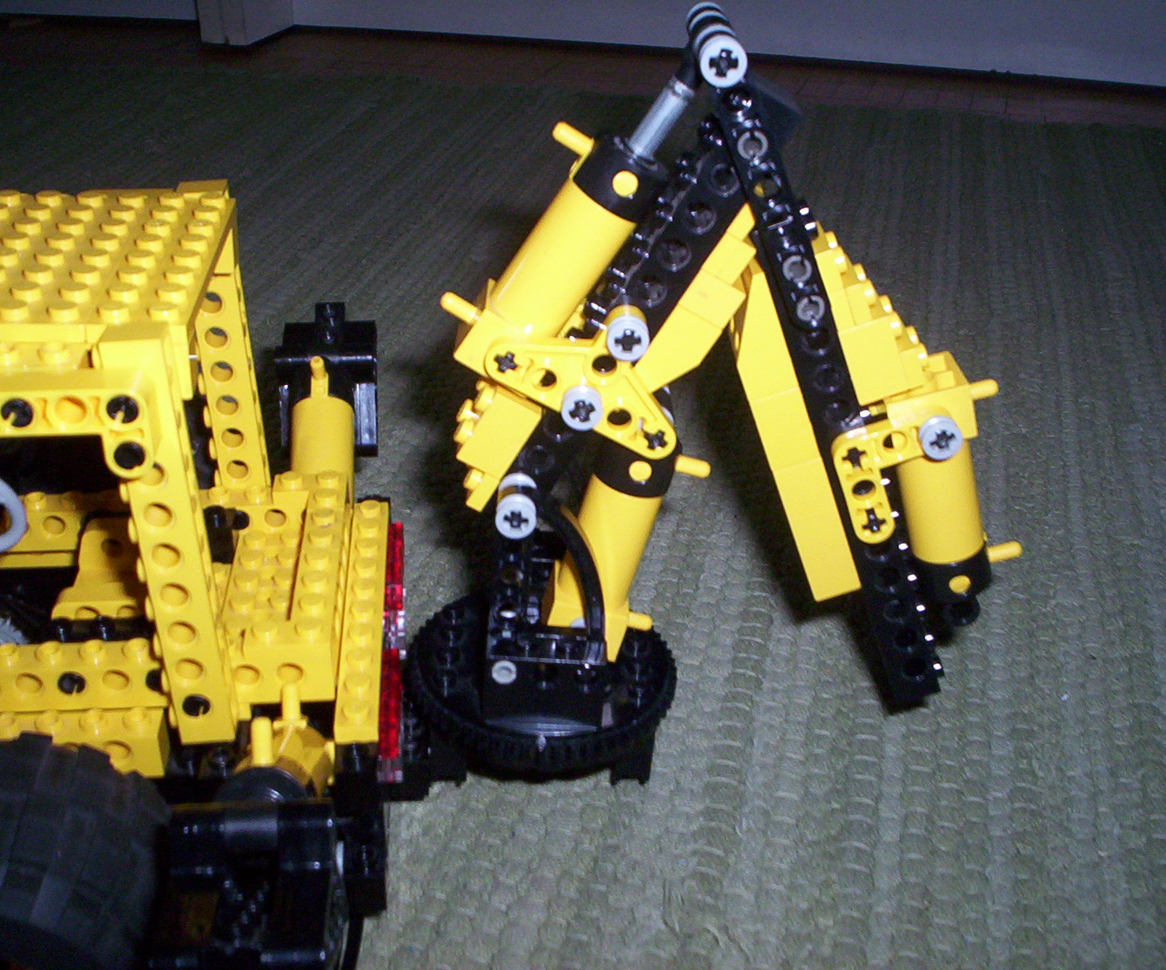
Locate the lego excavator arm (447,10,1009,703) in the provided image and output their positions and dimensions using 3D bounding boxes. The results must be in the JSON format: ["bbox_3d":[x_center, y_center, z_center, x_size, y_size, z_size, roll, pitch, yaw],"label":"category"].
[{"bbox_3d":[0.034,-0.018,0.278,0.122,0.139,0.041,0,30,-4],"label":"lego excavator arm"}]

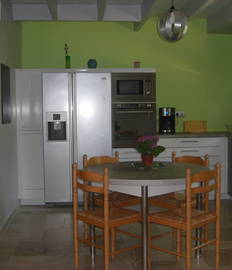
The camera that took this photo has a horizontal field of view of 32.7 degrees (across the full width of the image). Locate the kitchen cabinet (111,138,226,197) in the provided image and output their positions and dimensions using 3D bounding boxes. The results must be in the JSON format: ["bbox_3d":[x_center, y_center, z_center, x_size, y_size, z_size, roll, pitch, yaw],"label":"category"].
[{"bbox_3d":[0.733,0.429,5.649,1.580,0.830,0.600,-1,4,-4],"label":"kitchen cabinet"}]

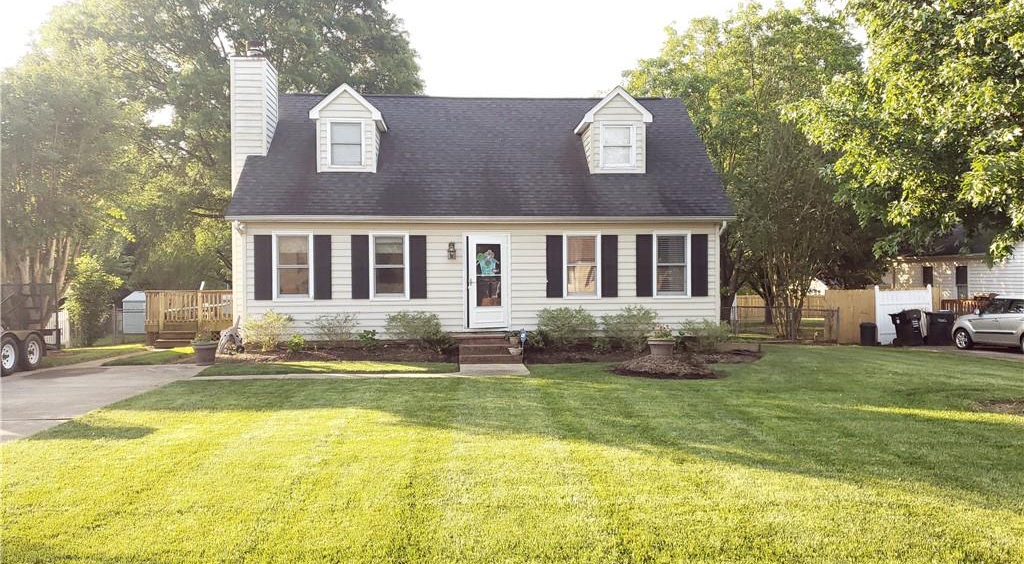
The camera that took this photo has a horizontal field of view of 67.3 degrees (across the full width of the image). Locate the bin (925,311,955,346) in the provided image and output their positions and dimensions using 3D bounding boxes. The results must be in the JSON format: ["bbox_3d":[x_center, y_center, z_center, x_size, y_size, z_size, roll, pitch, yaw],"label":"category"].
[{"bbox_3d":[13.713,1.493,24.700,0.850,1.130,0.720,0,0,37],"label":"bin"}]

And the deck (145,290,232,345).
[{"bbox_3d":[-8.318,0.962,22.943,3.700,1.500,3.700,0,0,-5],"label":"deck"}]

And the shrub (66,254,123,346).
[{"bbox_3d":[-11.277,0.482,20.782,1.480,2.440,1.400,0,0,-4],"label":"shrub"}]

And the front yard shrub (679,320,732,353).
[{"bbox_3d":[4.151,1.169,16.500,1.130,0.700,0.950,0,0,-5],"label":"front yard shrub"}]

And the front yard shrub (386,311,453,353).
[{"bbox_3d":[-1.948,1.043,16.200,1.360,0.880,1.100,0,0,-5],"label":"front yard shrub"}]

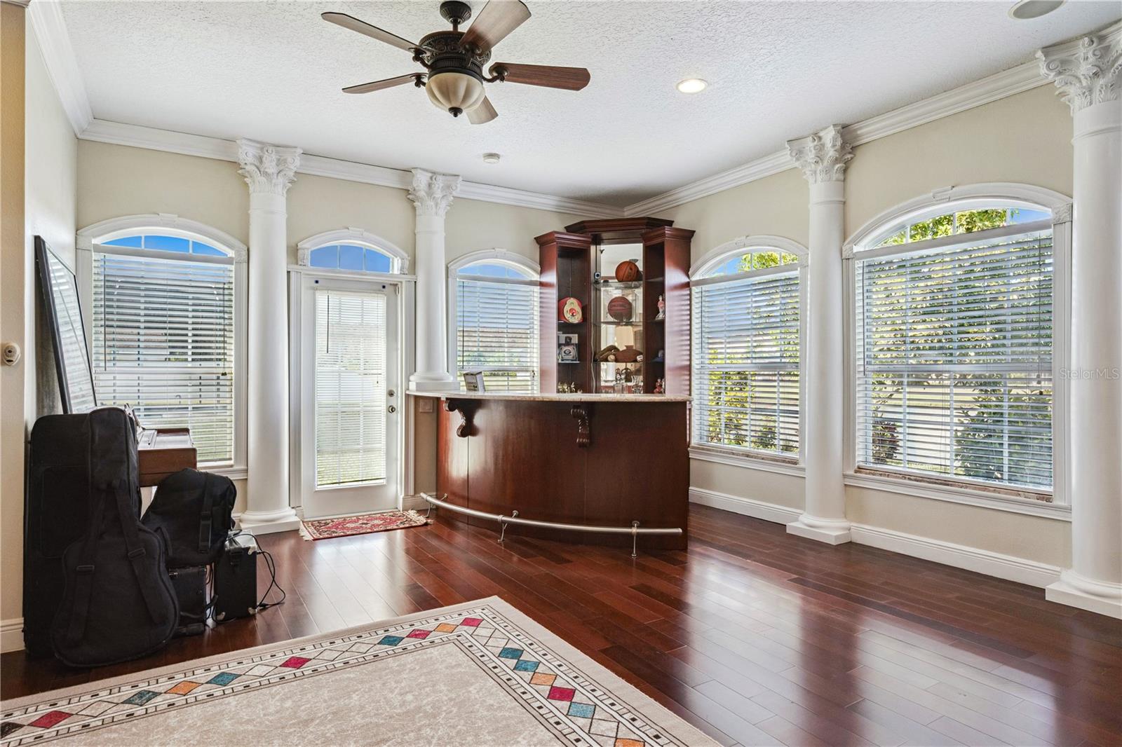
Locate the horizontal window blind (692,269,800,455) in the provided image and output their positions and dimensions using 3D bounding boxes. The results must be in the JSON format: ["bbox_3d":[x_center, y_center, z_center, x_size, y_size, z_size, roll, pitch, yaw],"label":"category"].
[{"bbox_3d":[1.628,-0.077,5.360,0.060,1.546,1.192,0,0,-34],"label":"horizontal window blind"}]

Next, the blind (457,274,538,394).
[{"bbox_3d":[-0.610,-0.095,5.847,0.895,1.560,0.060,0,0,-30],"label":"blind"}]

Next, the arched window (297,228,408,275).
[{"bbox_3d":[-1.814,-1.076,5.192,0.920,0.365,0.120,0,0,-29],"label":"arched window"}]

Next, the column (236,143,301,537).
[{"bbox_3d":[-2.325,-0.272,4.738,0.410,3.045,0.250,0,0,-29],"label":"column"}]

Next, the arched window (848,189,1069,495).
[{"bbox_3d":[2.502,-0.225,3.865,0.130,1.960,1.338,0,0,-34],"label":"arched window"}]

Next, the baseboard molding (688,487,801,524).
[{"bbox_3d":[1.594,1.174,5.270,0.022,0.152,1.225,0,0,-34],"label":"baseboard molding"}]

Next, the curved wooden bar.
[{"bbox_3d":[-0.209,0.710,4.726,2.647,1.080,0.852,0,0,27],"label":"curved wooden bar"}]

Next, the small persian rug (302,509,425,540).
[{"bbox_3d":[-1.627,1.230,4.846,0.930,0.012,0.610,0,0,-30],"label":"small persian rug"}]

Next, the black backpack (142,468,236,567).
[{"bbox_3d":[-1.910,0.715,3.040,0.360,0.470,0.250,0,0,-16],"label":"black backpack"}]

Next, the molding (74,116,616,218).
[{"bbox_3d":[-1.339,-1.730,5.345,4.774,0.130,0.120,0,0,-29],"label":"molding"}]

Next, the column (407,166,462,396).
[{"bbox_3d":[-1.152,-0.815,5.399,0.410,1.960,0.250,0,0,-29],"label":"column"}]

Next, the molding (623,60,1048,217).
[{"bbox_3d":[1.706,-1.718,4.892,0.110,0.135,3.880,0,0,-34],"label":"molding"}]

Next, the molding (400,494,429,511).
[{"bbox_3d":[-1.308,1.180,5.432,0.325,0.140,0.022,0,0,-29],"label":"molding"}]

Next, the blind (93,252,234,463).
[{"bbox_3d":[-3.031,-0.083,4.552,0.904,1.589,0.060,0,0,-29],"label":"blind"}]

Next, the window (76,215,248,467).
[{"bbox_3d":[-3.007,-0.228,4.525,1.073,1.952,0.130,0,0,-29],"label":"window"}]

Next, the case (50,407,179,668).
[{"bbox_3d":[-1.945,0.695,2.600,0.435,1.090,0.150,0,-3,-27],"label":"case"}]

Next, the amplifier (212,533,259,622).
[{"bbox_3d":[-1.720,1.057,3.125,0.200,0.356,0.380,0,0,-28],"label":"amplifier"}]

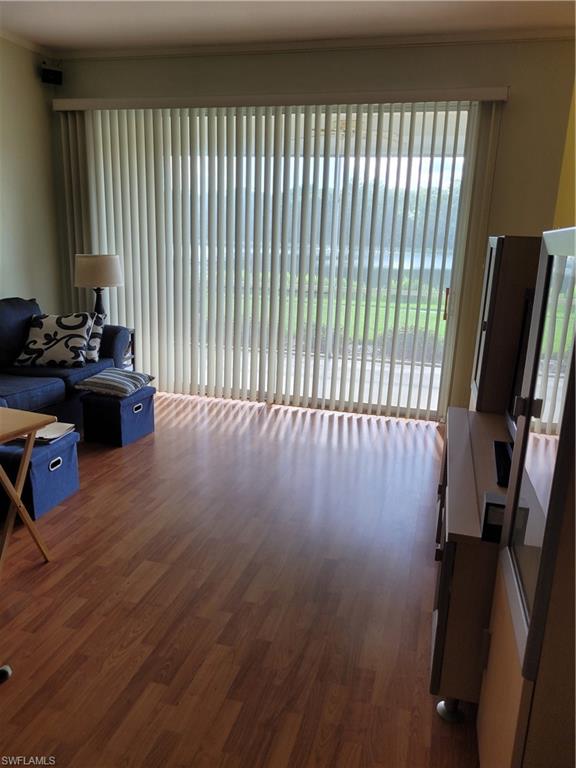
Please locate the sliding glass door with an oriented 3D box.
[{"bbox_3d":[-0.312,-0.988,4.767,3.377,2.388,0.100,6,15,14],"label":"sliding glass door"}]

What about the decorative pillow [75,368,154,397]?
[{"bbox_3d":[-1.233,-0.029,4.139,0.426,0.125,0.426,9,16,25],"label":"decorative pillow"}]

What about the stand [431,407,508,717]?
[{"bbox_3d":[0.864,0.614,2.291,0.537,0.651,1.299,6,15,14],"label":"stand"}]

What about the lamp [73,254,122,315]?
[{"bbox_3d":[-1.555,-0.758,4.741,0.376,0.602,0.376,6,15,14],"label":"lamp"}]

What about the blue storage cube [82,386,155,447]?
[{"bbox_3d":[-1.222,0.207,4.181,0.361,0.353,0.361,9,16,25],"label":"blue storage cube"}]

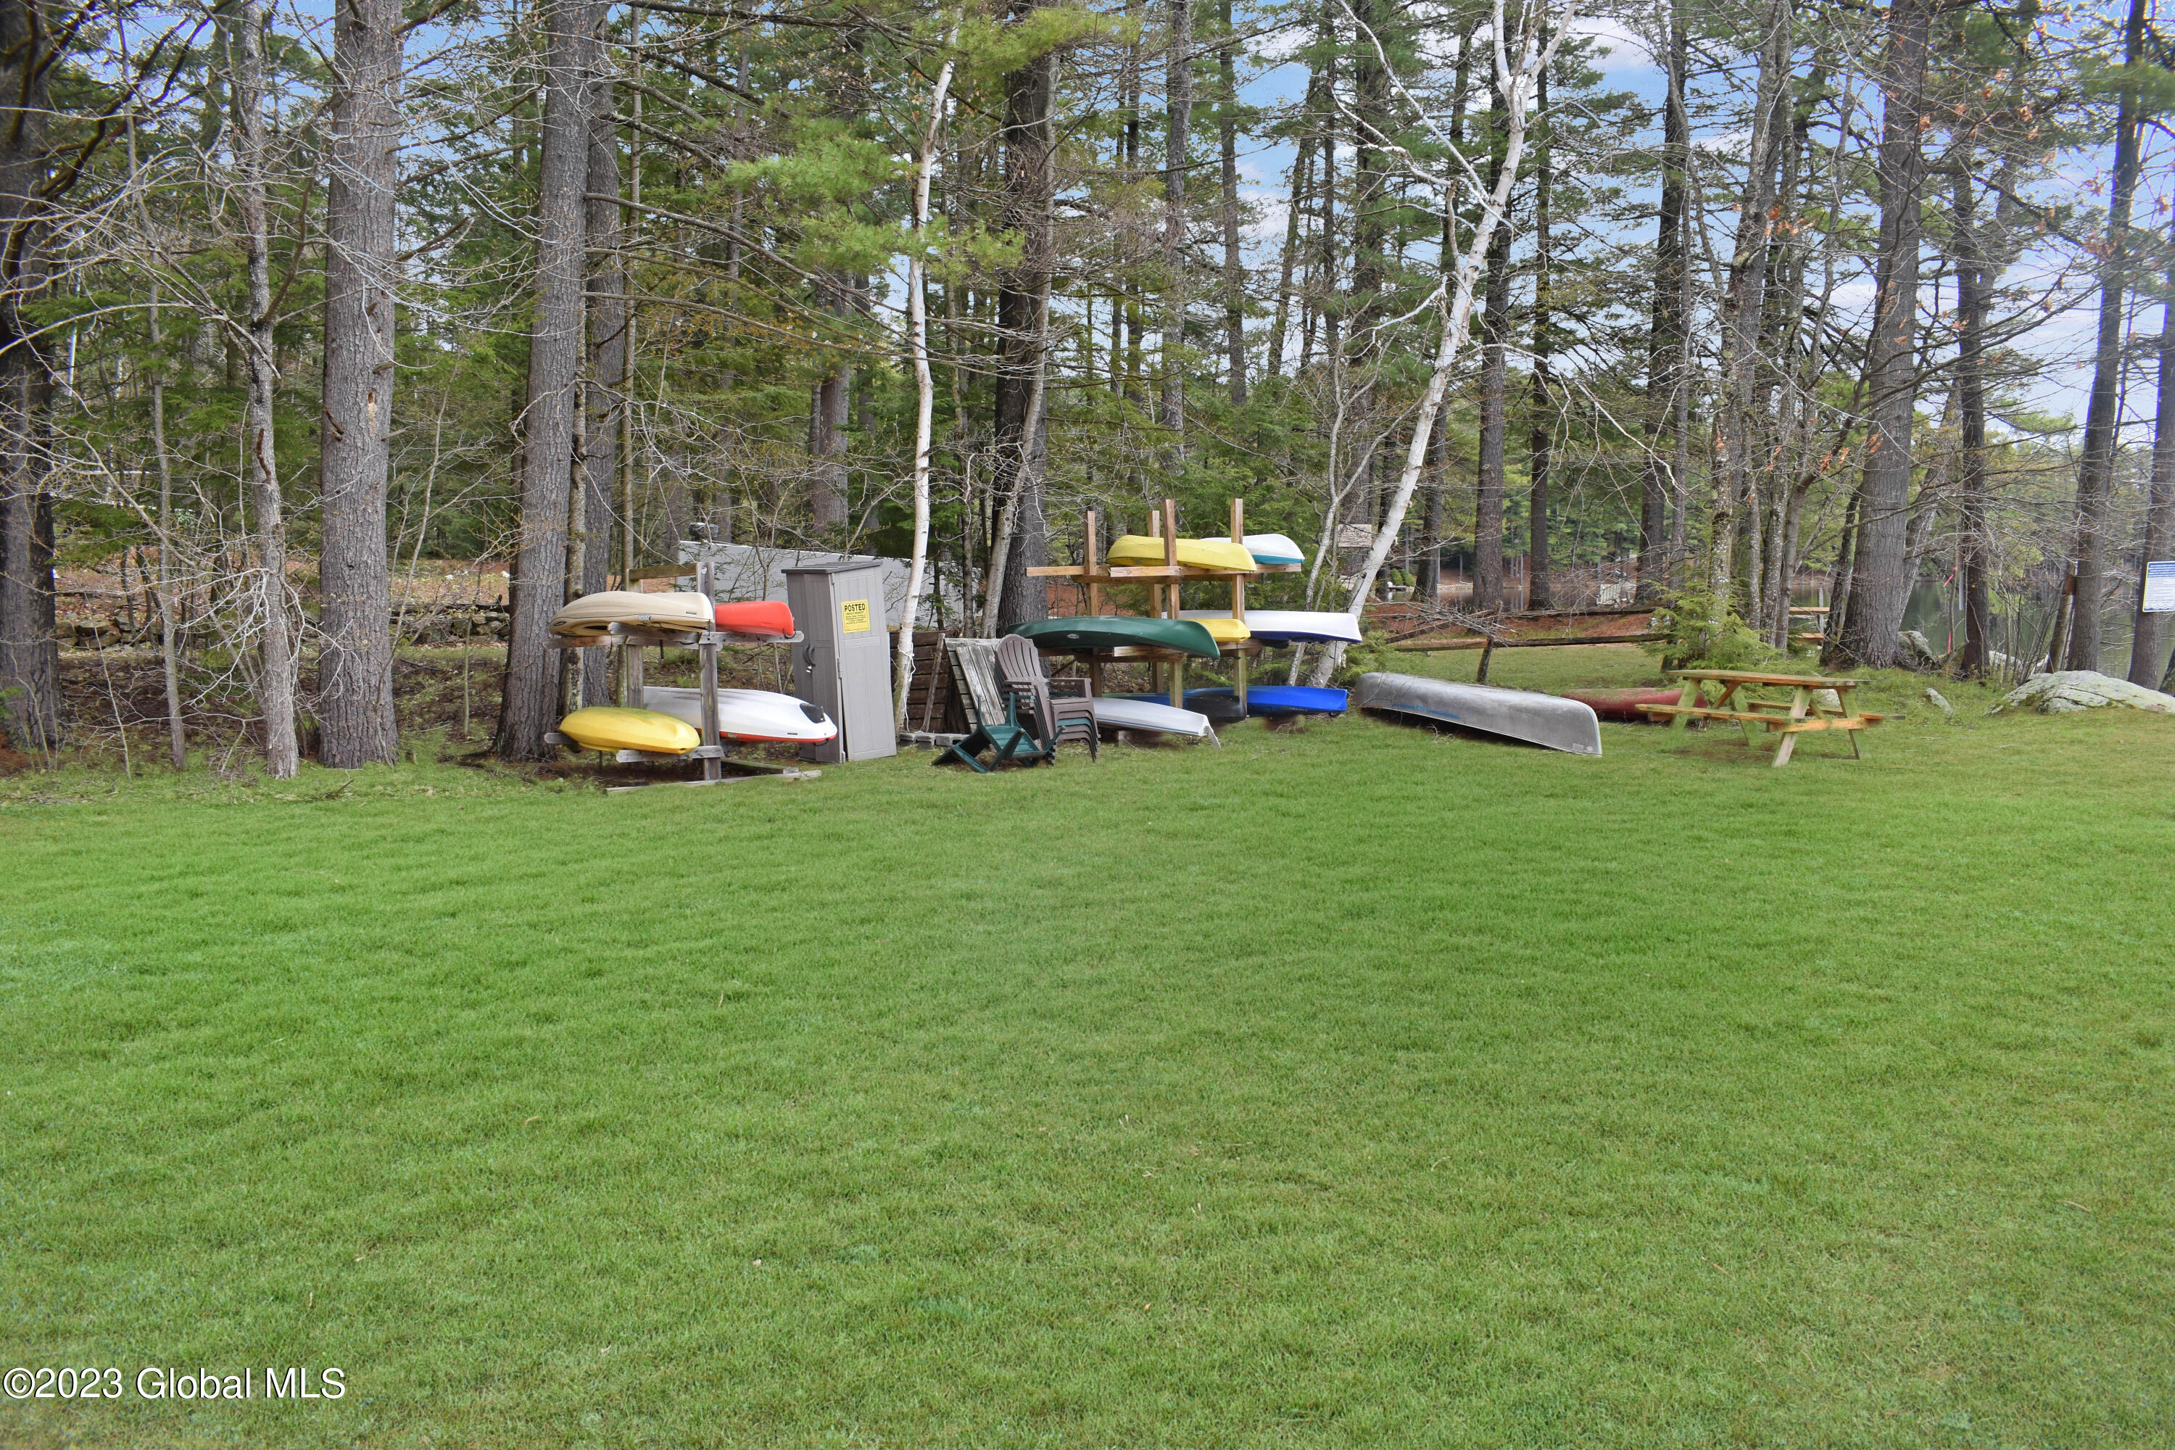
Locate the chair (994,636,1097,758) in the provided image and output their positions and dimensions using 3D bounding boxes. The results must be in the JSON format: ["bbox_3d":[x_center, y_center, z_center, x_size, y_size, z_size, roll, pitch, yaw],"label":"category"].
[{"bbox_3d":[-0.380,-0.281,15.445,0.750,1.150,0.850,-5,8,-43],"label":"chair"}]

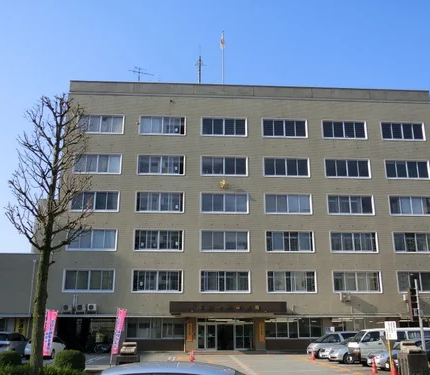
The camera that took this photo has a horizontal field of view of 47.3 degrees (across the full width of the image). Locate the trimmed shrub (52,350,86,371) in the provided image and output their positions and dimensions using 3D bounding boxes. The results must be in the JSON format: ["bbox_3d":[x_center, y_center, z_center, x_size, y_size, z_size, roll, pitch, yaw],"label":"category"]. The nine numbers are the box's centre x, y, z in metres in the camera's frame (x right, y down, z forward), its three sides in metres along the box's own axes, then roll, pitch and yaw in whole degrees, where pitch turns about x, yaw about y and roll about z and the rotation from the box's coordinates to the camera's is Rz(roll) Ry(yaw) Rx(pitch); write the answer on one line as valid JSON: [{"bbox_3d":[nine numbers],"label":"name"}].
[{"bbox_3d":[-5.660,6.745,19.055,1.220,0.850,1.220,1,-17,-3],"label":"trimmed shrub"}]

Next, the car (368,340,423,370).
[{"bbox_3d":[9.959,8.179,24.229,4.450,1.460,1.720,1,-17,-3],"label":"car"}]

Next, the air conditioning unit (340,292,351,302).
[{"bbox_3d":[11.350,9.540,42.517,0.850,0.720,0.360,1,-17,-3],"label":"air conditioning unit"}]

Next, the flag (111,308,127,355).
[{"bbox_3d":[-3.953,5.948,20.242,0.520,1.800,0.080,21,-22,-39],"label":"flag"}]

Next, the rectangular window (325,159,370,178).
[{"bbox_3d":[13.247,-1.850,48.861,4.540,1.970,0.200,1,-17,-3],"label":"rectangular window"}]

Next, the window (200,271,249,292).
[{"bbox_3d":[0.901,8.155,42.681,4.431,1.907,0.200,1,-17,-3],"label":"window"}]

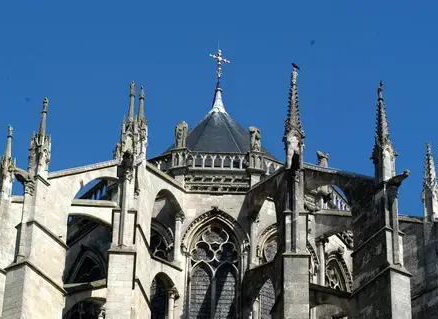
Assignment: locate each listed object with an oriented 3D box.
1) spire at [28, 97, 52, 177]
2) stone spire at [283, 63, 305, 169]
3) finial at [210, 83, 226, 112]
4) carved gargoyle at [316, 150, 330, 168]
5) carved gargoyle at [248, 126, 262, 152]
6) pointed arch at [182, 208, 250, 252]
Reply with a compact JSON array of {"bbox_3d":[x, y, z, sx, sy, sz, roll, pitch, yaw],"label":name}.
[{"bbox_3d":[-6.785,-0.966,61.271,0.582,3.562,0.582,-18,-40,26],"label":"spire"},{"bbox_3d":[2.850,-1.728,60.550,0.781,4.497,0.781,-1,-35,4],"label":"stone spire"},{"bbox_3d":[0.044,-3.407,86.390,0.839,1.641,0.839,2,-35,0],"label":"finial"},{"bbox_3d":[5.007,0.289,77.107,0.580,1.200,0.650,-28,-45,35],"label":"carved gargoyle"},{"bbox_3d":[1.687,-0.938,75.865,0.580,1.200,0.620,-7,-36,12],"label":"carved gargoyle"},{"bbox_3d":[-0.131,3.339,73.462,3.047,2.402,0.600,1,-35,0],"label":"pointed arch"}]

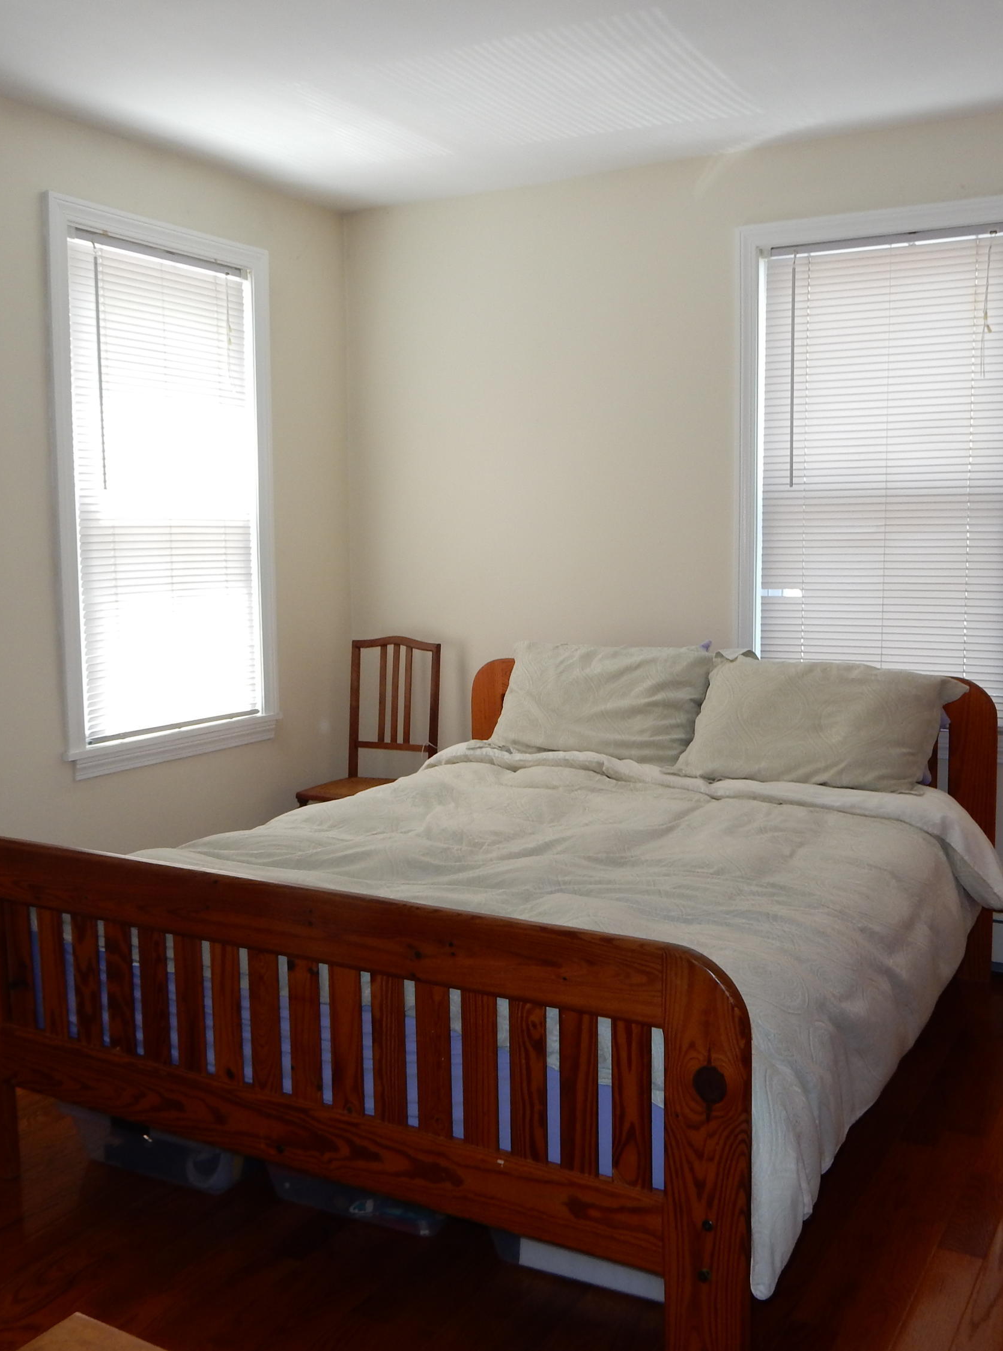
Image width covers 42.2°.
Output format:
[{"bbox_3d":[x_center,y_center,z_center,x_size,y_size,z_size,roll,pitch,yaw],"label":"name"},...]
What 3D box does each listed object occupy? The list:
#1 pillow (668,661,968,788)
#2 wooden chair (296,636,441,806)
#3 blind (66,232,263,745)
[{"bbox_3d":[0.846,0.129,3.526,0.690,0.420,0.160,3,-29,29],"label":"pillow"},{"bbox_3d":[-0.426,0.343,4.400,0.400,0.930,0.410,3,7,29],"label":"wooden chair"},{"bbox_3d":[-1.005,-0.559,4.010,0.045,1.447,0.755,3,7,29],"label":"blind"}]

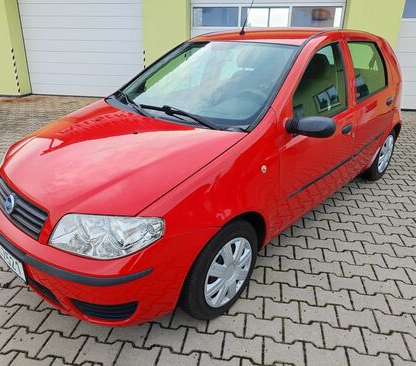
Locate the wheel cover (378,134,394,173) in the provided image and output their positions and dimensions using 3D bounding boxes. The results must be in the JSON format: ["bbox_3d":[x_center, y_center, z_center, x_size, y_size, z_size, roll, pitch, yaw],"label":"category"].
[{"bbox_3d":[1.822,-0.291,3.330,0.050,0.395,0.395,21,33,40],"label":"wheel cover"}]

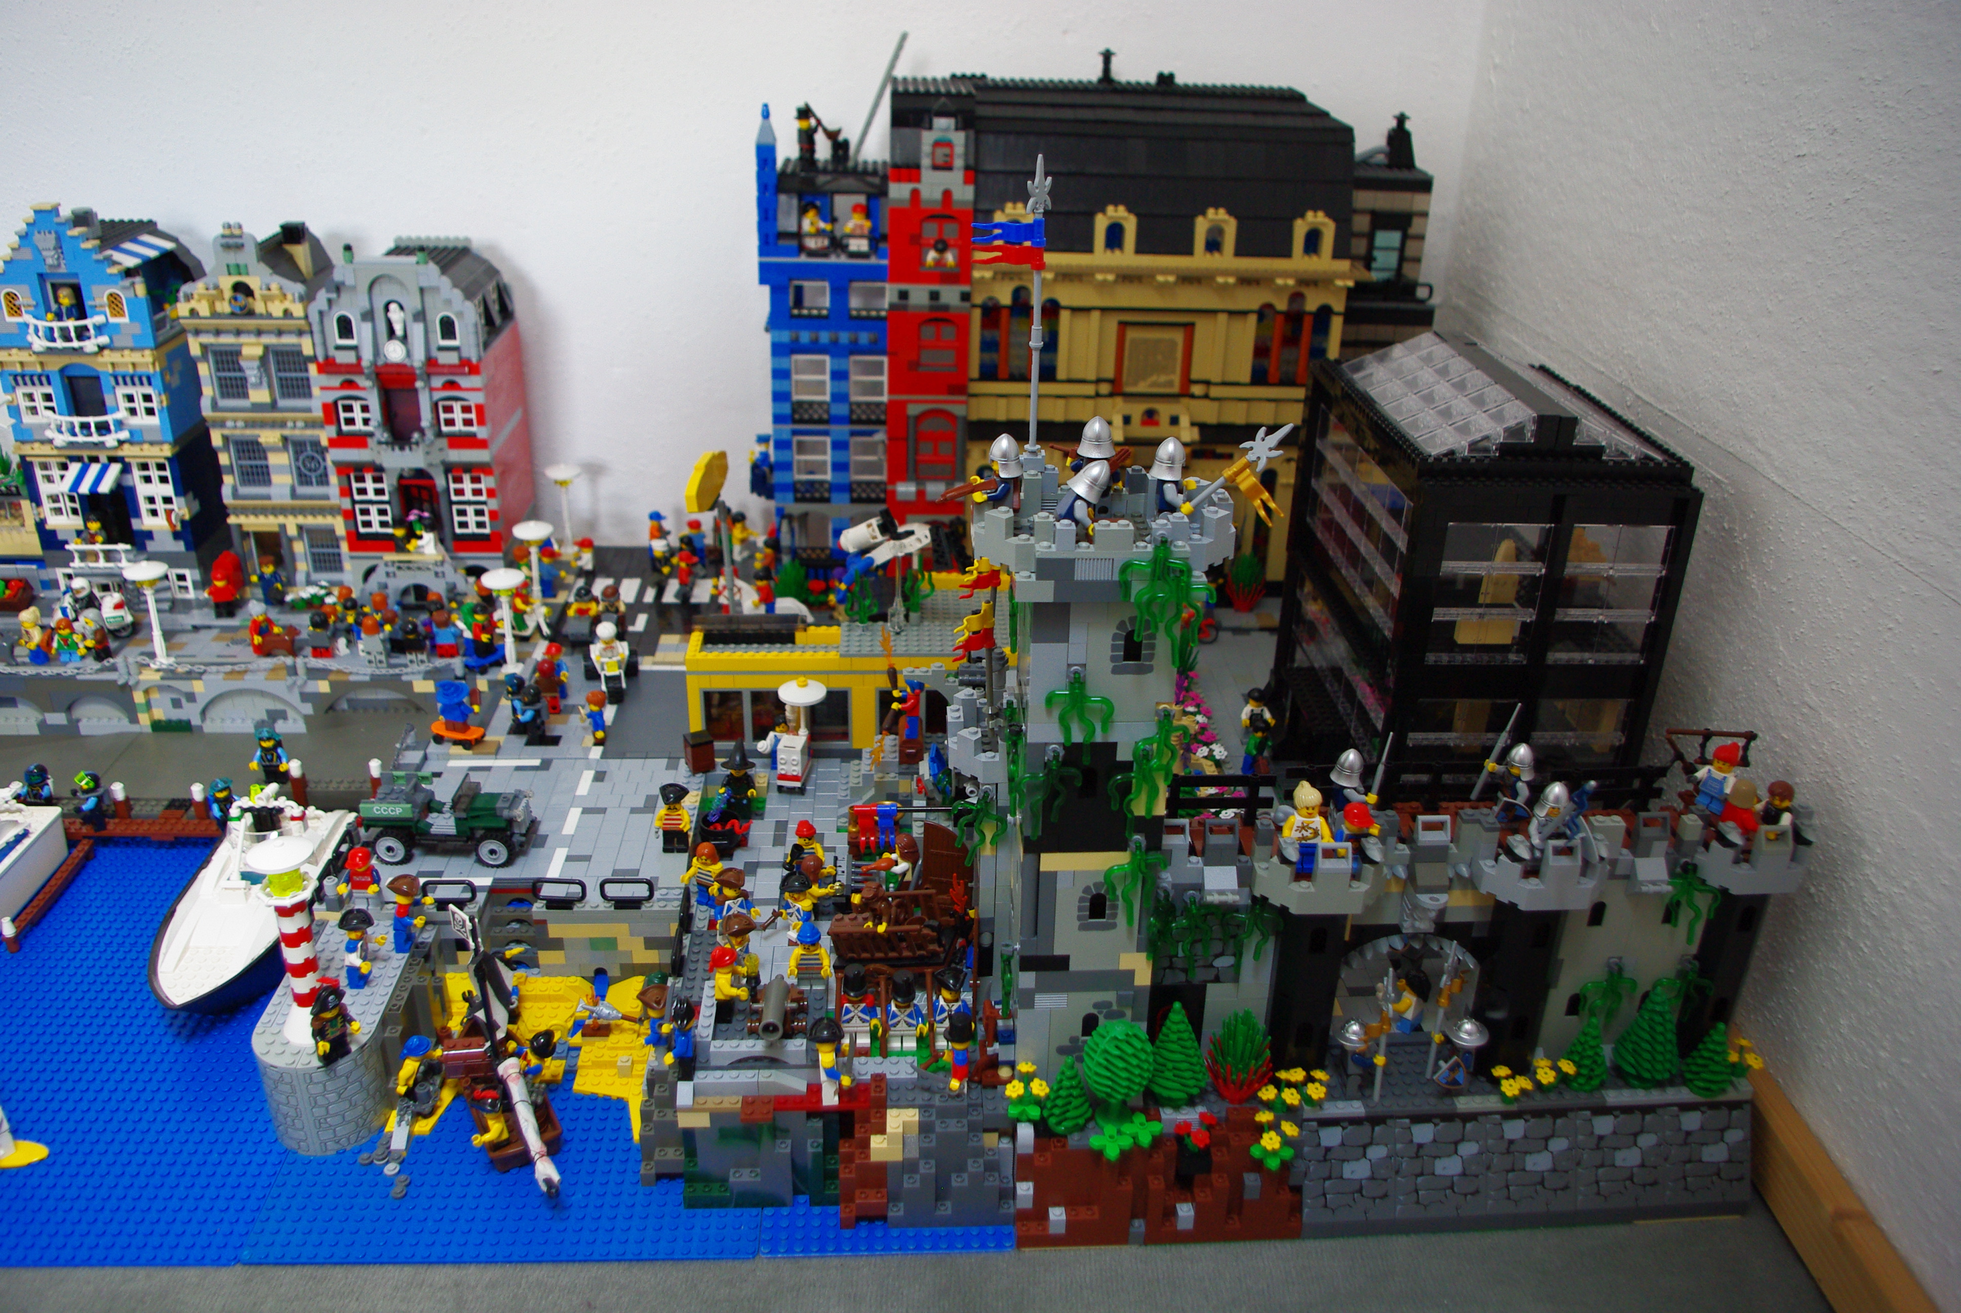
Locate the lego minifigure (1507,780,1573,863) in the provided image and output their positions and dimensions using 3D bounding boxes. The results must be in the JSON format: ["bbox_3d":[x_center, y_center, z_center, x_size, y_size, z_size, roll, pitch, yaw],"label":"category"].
[{"bbox_3d":[0.282,0.084,0.729,0.026,0.043,0.019,4,26,5],"label":"lego minifigure"}]

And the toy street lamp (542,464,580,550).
[{"bbox_3d":[-0.383,-0.136,1.357,0.032,0.081,0.032,0,26,-4],"label":"toy street lamp"}]

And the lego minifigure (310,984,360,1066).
[{"bbox_3d":[-0.327,0.183,0.743,0.026,0.046,0.015,-17,32,-33],"label":"lego minifigure"}]

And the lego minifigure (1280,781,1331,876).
[{"bbox_3d":[0.154,0.082,0.700,0.025,0.047,0.013,5,26,7],"label":"lego minifigure"}]

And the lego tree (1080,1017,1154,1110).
[{"bbox_3d":[0.064,0.201,0.720,0.036,0.058,0.036,0,26,-4],"label":"lego tree"}]

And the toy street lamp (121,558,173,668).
[{"bbox_3d":[-0.636,-0.032,1.133,0.032,0.082,0.032,0,26,-4],"label":"toy street lamp"}]

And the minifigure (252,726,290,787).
[{"bbox_3d":[-0.513,0.073,1.073,0.025,0.043,0.017,-1,26,-7],"label":"minifigure"}]

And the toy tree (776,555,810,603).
[{"bbox_3d":[-0.161,-0.064,1.270,0.027,0.040,0.027,0,26,-4],"label":"toy tree"}]

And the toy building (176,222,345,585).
[{"bbox_3d":[-0.564,-0.211,1.212,0.099,0.306,0.131,0,26,-4],"label":"toy building"}]

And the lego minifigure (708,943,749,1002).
[{"bbox_3d":[-0.130,0.170,0.767,0.021,0.043,0.022,-3,27,-9],"label":"lego minifigure"}]

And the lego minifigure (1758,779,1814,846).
[{"bbox_3d":[0.399,0.084,0.742,0.018,0.041,0.025,-15,31,-30],"label":"lego minifigure"}]

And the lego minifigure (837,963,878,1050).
[{"bbox_3d":[-0.063,0.179,0.753,0.024,0.046,0.015,0,26,-4],"label":"lego minifigure"}]

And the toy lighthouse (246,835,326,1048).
[{"bbox_3d":[-0.344,0.144,0.746,0.033,0.113,0.033,0,26,-4],"label":"toy lighthouse"}]

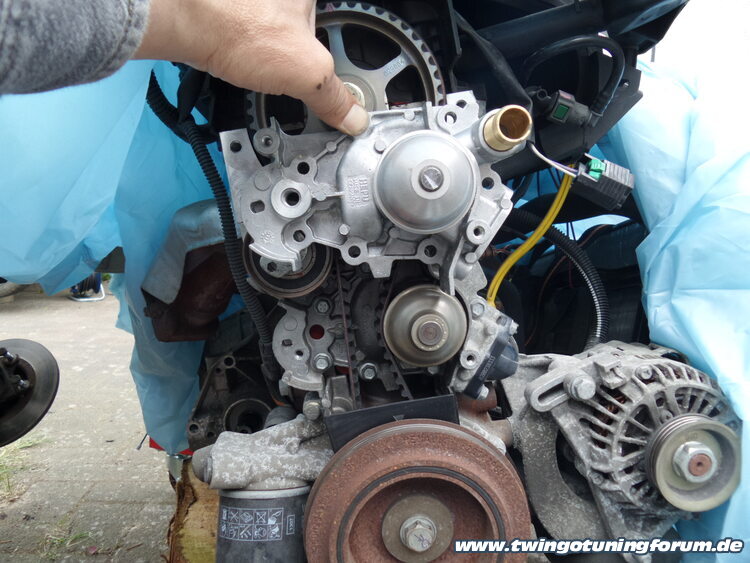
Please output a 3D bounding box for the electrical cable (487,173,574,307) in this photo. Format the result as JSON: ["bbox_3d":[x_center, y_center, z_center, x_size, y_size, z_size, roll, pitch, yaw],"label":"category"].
[{"bbox_3d":[0.123,-0.033,0.410,0.069,0.106,0.045,0,6,0],"label":"electrical cable"}]

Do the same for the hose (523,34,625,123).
[{"bbox_3d":[0.183,-0.187,0.480,0.094,0.081,0.050,0,6,0],"label":"hose"}]

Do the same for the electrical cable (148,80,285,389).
[{"bbox_3d":[-0.140,-0.045,0.450,0.116,0.270,0.090,0,6,0],"label":"electrical cable"}]

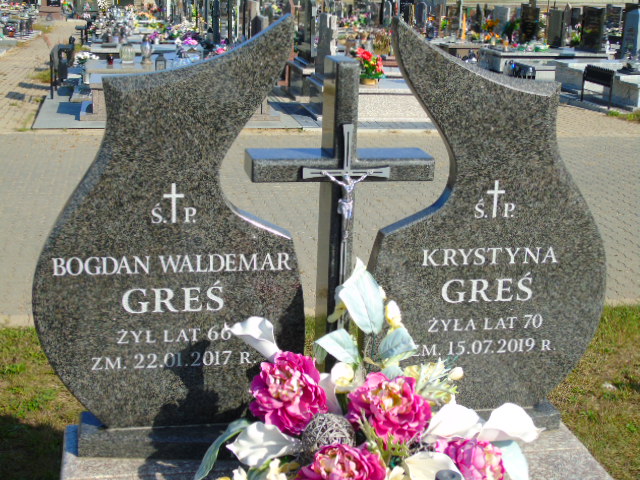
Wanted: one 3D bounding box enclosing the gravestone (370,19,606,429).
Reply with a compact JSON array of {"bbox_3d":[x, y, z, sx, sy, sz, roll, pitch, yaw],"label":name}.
[{"bbox_3d":[0.454,-0.017,2.709,0.685,1.140,0.115,-1,17,-11],"label":"gravestone"}]

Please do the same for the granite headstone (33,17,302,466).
[{"bbox_3d":[-0.379,-0.003,2.544,0.685,1.140,0.115,-1,17,-11],"label":"granite headstone"}]

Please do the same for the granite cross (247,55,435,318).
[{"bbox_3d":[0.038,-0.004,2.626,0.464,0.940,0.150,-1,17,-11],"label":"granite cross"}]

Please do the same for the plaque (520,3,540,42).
[{"bbox_3d":[3.681,-3.804,17.500,0.390,0.760,0.140,-1,17,-11],"label":"plaque"}]

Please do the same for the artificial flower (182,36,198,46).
[{"bbox_3d":[-1.686,-2.581,13.000,0.210,0.140,0.180,-1,17,-11],"label":"artificial flower"}]

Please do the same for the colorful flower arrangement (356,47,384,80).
[{"bbox_3d":[0.566,-1.975,11.300,0.330,0.410,0.320,-1,17,-11],"label":"colorful flower arrangement"}]

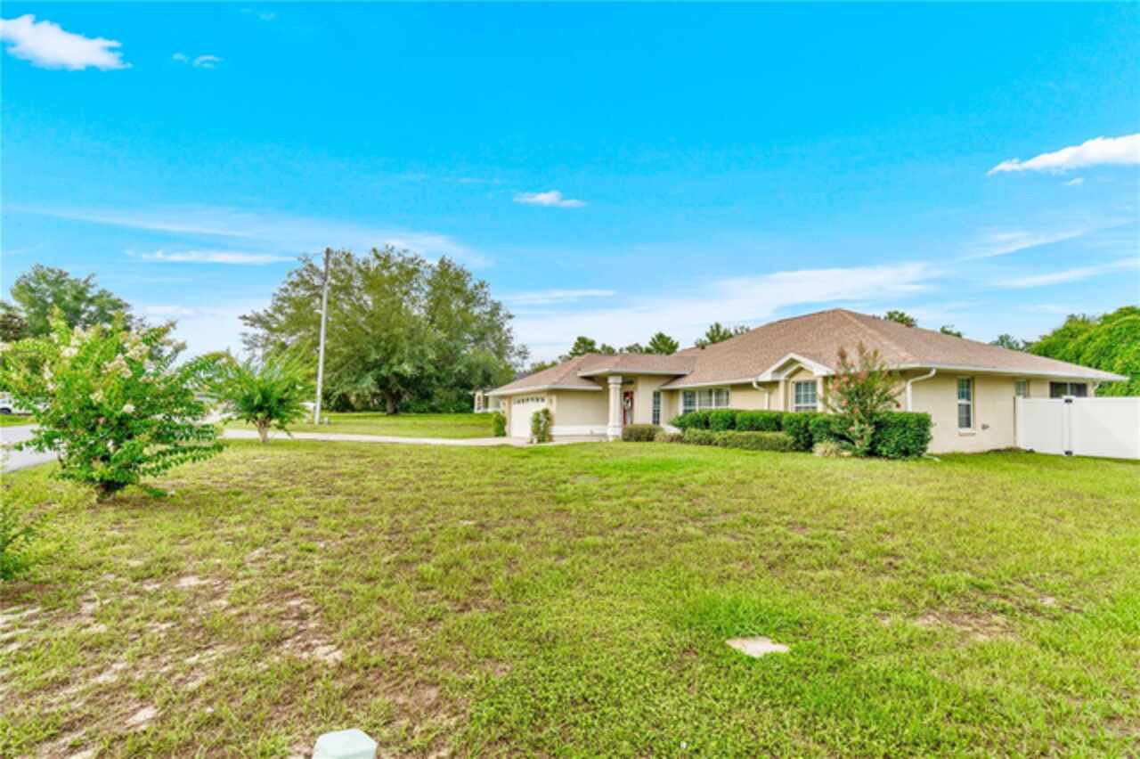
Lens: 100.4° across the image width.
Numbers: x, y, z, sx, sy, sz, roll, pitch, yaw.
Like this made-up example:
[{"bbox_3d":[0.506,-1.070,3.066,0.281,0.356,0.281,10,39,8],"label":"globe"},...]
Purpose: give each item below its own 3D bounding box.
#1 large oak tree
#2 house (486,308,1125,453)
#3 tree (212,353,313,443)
[{"bbox_3d":[-15.720,-4.452,42.000,22.800,14.735,21.500,2,-4,-21],"label":"large oak tree"},{"bbox_3d":[7.863,0.041,24.093,18.597,5.998,22.489,2,-4,-26],"label":"house"},{"bbox_3d":[-10.083,0.629,15.600,2.900,2.868,2.800,3,-5,-33],"label":"tree"}]

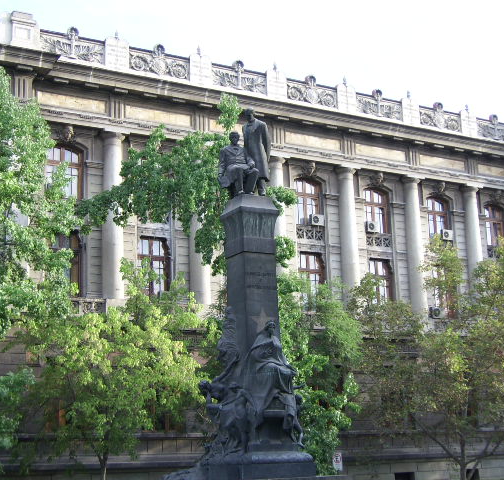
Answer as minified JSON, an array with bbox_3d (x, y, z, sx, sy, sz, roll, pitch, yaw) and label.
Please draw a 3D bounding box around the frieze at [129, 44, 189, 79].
[{"bbox_3d":[-4.326,-8.405,47.424,3.153,1.525,0.350,6,-14,-31],"label":"frieze"}]

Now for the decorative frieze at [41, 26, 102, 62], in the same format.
[{"bbox_3d":[-8.504,-9.430,48.483,3.255,1.651,0.256,6,-14,-31],"label":"decorative frieze"}]

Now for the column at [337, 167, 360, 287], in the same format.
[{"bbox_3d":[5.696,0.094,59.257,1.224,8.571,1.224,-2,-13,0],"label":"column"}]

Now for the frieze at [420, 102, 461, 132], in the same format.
[{"bbox_3d":[11.950,-7.832,64.747,3.520,1.786,0.357,6,-15,-32],"label":"frieze"}]

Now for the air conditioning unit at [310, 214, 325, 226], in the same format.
[{"bbox_3d":[3.749,-1.084,58.601,0.765,0.582,0.306,6,-15,-32],"label":"air conditioning unit"}]

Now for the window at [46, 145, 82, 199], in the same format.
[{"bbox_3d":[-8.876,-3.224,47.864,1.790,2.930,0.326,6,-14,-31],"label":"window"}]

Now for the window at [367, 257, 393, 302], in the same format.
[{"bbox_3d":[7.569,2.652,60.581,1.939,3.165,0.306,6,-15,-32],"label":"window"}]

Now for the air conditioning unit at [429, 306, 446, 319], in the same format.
[{"bbox_3d":[10.556,4.205,57.959,0.814,0.591,0.335,6,-14,-31],"label":"air conditioning unit"}]

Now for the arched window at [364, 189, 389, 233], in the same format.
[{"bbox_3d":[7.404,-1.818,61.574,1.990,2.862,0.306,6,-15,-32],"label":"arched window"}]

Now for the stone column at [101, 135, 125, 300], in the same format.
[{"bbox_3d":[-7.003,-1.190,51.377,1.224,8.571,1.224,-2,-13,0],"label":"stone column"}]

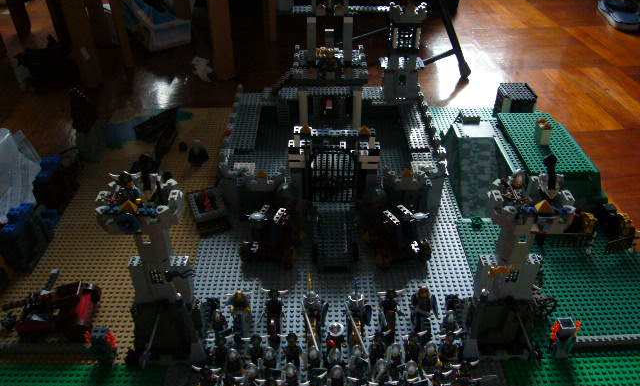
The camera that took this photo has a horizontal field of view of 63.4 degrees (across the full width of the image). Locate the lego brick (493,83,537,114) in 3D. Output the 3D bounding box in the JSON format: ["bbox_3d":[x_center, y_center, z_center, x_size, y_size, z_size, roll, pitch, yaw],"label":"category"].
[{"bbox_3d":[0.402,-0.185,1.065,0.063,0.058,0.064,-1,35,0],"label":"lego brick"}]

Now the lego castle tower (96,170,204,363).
[{"bbox_3d":[-0.178,0.088,0.565,0.092,0.208,0.078,-1,35,0],"label":"lego castle tower"}]

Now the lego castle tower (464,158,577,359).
[{"bbox_3d":[0.211,0.082,0.563,0.093,0.212,0.078,-1,35,0],"label":"lego castle tower"}]

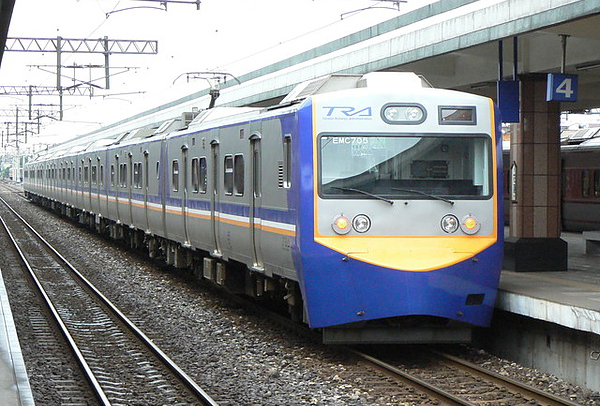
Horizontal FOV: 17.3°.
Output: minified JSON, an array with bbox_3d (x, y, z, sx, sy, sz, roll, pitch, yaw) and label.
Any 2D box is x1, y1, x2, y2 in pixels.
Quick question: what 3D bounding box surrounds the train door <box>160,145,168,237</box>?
[{"bbox_3d":[-3.201,-0.295,46.675,0.100,2.100,1.150,0,1,-9],"label":"train door"}]

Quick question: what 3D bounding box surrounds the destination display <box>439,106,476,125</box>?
[{"bbox_3d":[2.152,-1.192,27.043,0.530,0.265,0.100,0,-5,-9],"label":"destination display"}]

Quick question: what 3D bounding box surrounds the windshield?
[{"bbox_3d":[1.430,-0.496,26.860,2.380,0.870,0.130,0,-5,-9],"label":"windshield"}]

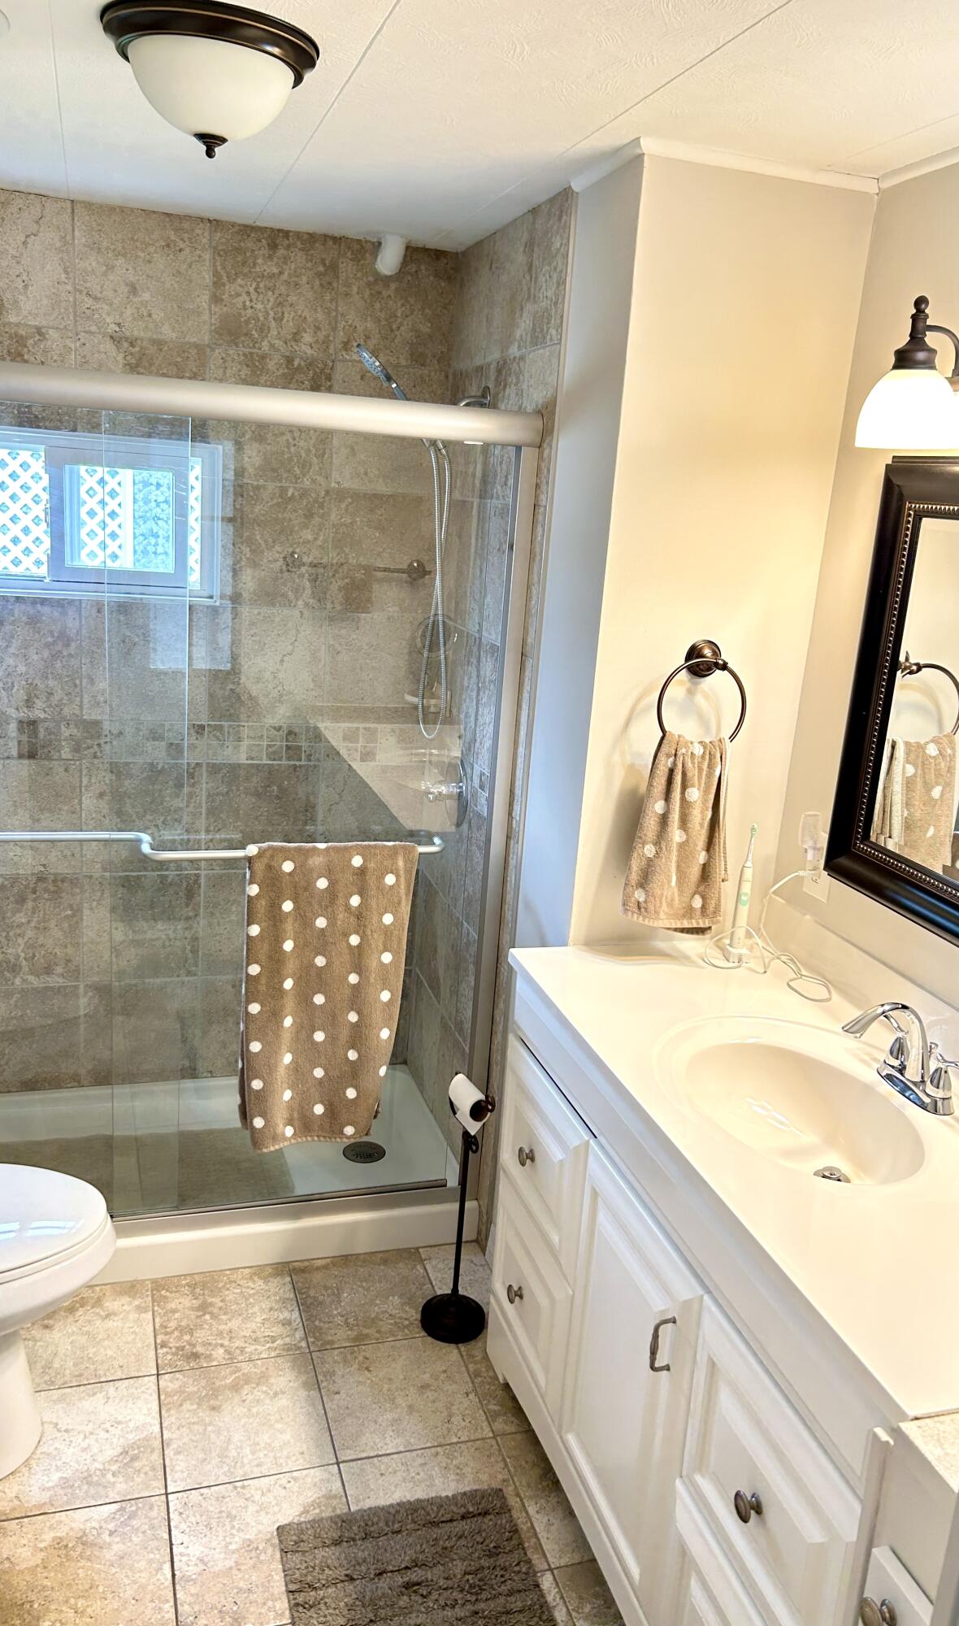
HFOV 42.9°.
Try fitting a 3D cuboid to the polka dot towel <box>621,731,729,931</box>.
[{"bbox_3d":[0.376,0.037,2.316,0.222,0.395,0.085,0,15,-17],"label":"polka dot towel"}]

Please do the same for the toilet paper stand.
[{"bbox_3d":[-0.032,0.828,2.576,0.145,0.580,0.165,0,15,-17],"label":"toilet paper stand"}]

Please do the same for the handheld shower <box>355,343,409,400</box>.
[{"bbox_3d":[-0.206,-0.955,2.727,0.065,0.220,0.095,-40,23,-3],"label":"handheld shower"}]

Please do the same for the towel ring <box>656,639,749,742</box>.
[{"bbox_3d":[0.406,-0.218,2.279,0.187,0.202,0.075,0,15,-17],"label":"towel ring"}]

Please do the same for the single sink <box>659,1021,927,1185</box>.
[{"bbox_3d":[0.467,0.498,1.828,0.310,0.140,0.450,0,15,-17],"label":"single sink"}]

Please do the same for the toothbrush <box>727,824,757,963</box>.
[{"bbox_3d":[0.513,0.152,2.355,0.035,0.260,0.036,8,15,13],"label":"toothbrush"}]

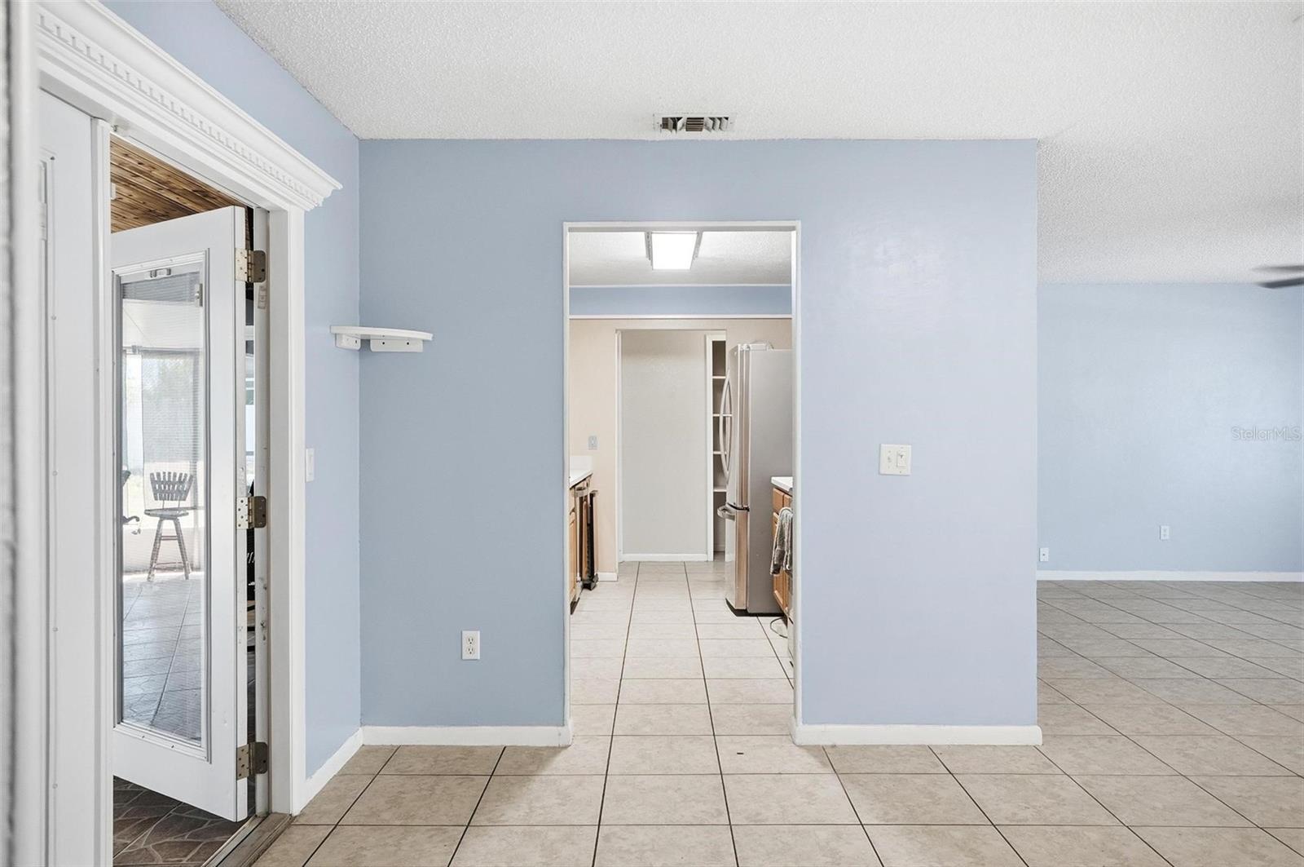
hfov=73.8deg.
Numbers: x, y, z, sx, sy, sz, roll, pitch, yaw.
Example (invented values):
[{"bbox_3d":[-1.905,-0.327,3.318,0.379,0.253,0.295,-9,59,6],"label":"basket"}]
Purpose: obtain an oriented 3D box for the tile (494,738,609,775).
[{"bbox_3d":[-0.373,1.254,3.371,0.420,0.010,0.390,0,0,0],"label":"tile"}]

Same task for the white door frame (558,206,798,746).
[{"bbox_3d":[0.124,0.204,3.531,0.949,2.087,0.120,0,0,0],"label":"white door frame"}]

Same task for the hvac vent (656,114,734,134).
[{"bbox_3d":[0.161,-1.174,3.282,0.296,0.020,0.215,0,0,1],"label":"hvac vent"}]

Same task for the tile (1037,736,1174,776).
[{"bbox_3d":[1.727,1.249,3.365,0.413,0.010,0.400,0,1,1],"label":"tile"}]

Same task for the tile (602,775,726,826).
[{"bbox_3d":[0.042,1.247,2.967,0.414,0.010,0.402,0,0,1],"label":"tile"}]

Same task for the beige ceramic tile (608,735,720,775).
[{"bbox_3d":[0.047,1.253,3.380,0.413,0.010,0.400,0,1,1],"label":"beige ceramic tile"}]

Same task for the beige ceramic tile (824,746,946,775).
[{"bbox_3d":[0.890,1.253,3.329,0.418,0.010,0.295,0,0,0],"label":"beige ceramic tile"}]

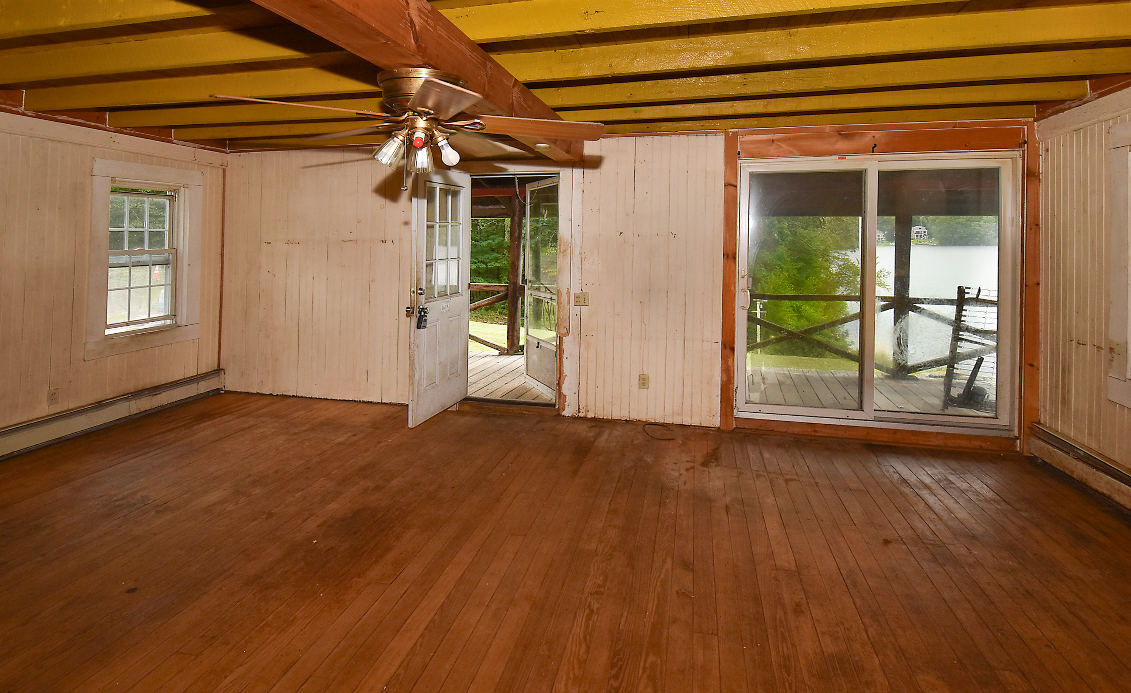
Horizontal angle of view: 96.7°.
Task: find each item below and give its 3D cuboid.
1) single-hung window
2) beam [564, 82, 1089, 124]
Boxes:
[{"bbox_3d":[-3.674,-0.769,4.412,0.100,1.250,0.670,3,7,12],"label":"single-hung window"},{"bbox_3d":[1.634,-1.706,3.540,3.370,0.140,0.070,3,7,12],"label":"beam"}]

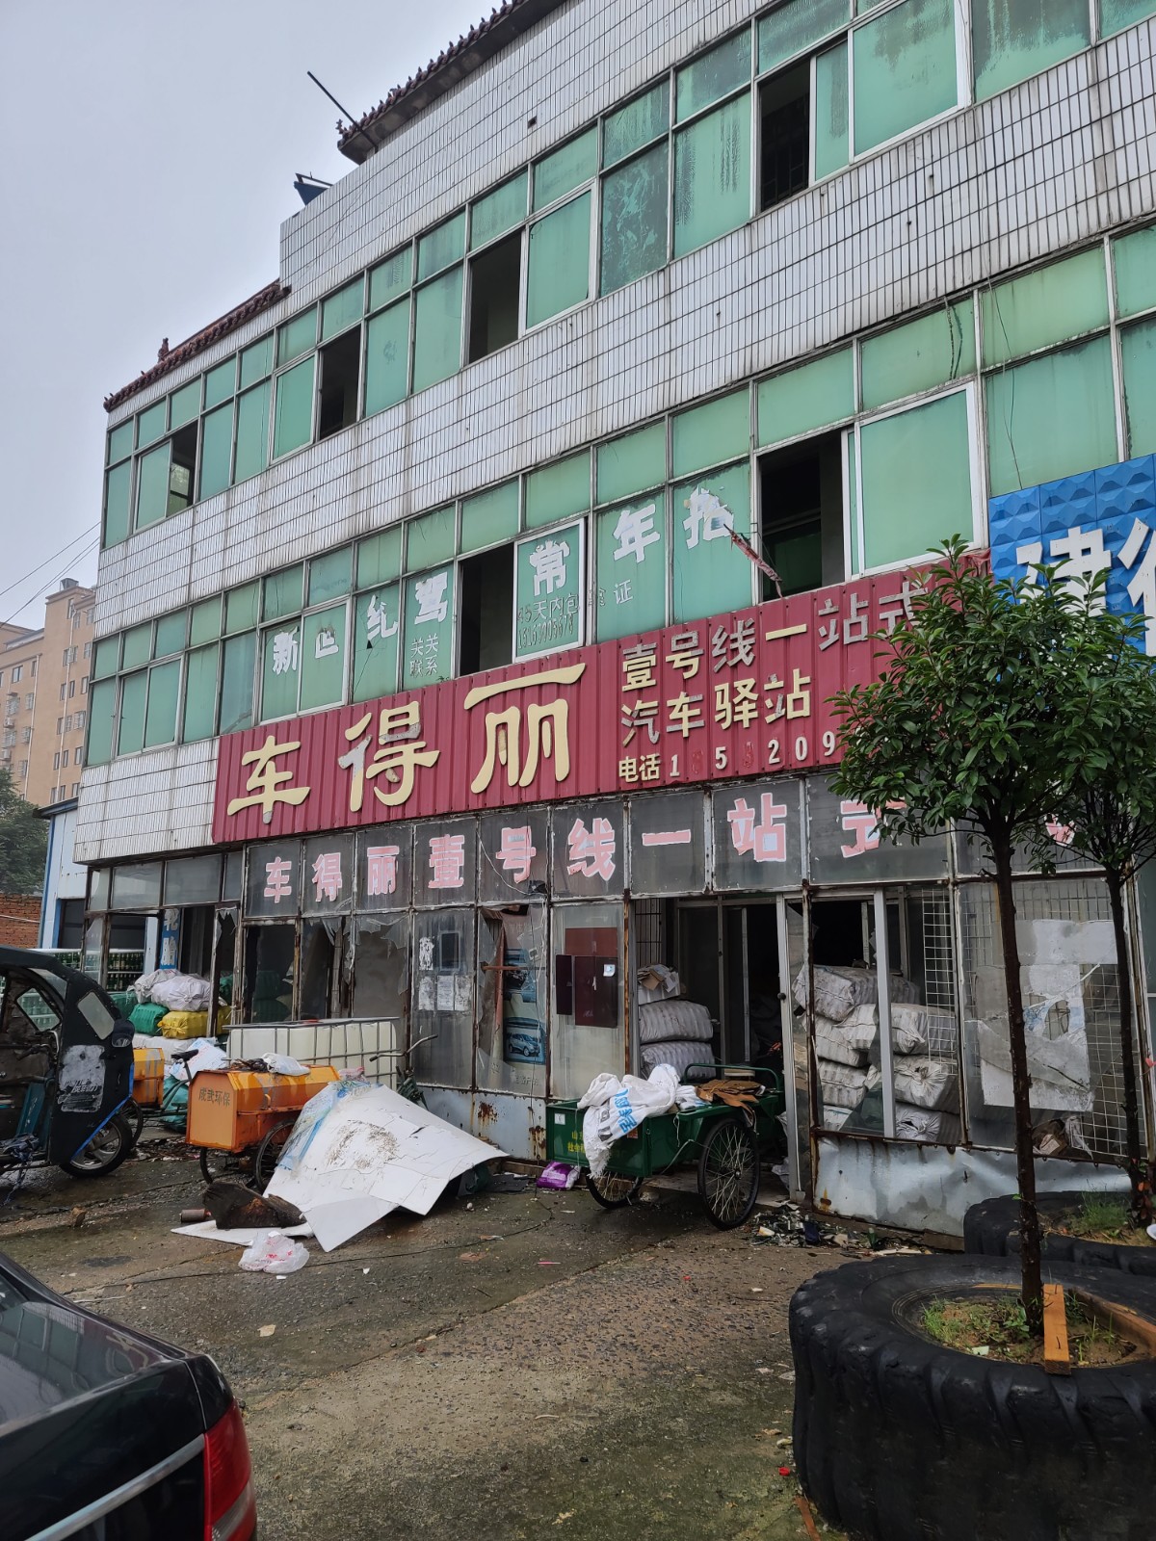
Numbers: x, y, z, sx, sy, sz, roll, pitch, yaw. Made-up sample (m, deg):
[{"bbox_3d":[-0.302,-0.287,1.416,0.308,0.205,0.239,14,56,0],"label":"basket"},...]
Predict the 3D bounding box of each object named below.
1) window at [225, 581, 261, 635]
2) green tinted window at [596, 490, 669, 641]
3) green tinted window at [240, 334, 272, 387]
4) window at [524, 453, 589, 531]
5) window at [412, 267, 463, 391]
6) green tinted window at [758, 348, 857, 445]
[{"bbox_3d":[-3.780,-1.824,12.603,0.693,0.474,0.090,-9,-13,40],"label":"window"},{"bbox_3d":[0.430,-1.595,8.779,0.706,1.062,0.080,-8,-13,41],"label":"green tinted window"},{"bbox_3d":[-3.799,-4.831,13.180,0.652,0.507,0.060,-8,-13,41],"label":"green tinted window"},{"bbox_3d":[-0.161,-2.365,9.478,0.743,0.466,0.090,-9,-13,40],"label":"window"},{"bbox_3d":[-1.355,-4.290,10.846,0.699,1.034,0.080,-8,-13,41],"label":"window"},{"bbox_3d":[1.622,-2.650,7.941,0.765,0.484,0.090,-9,-13,40],"label":"green tinted window"}]

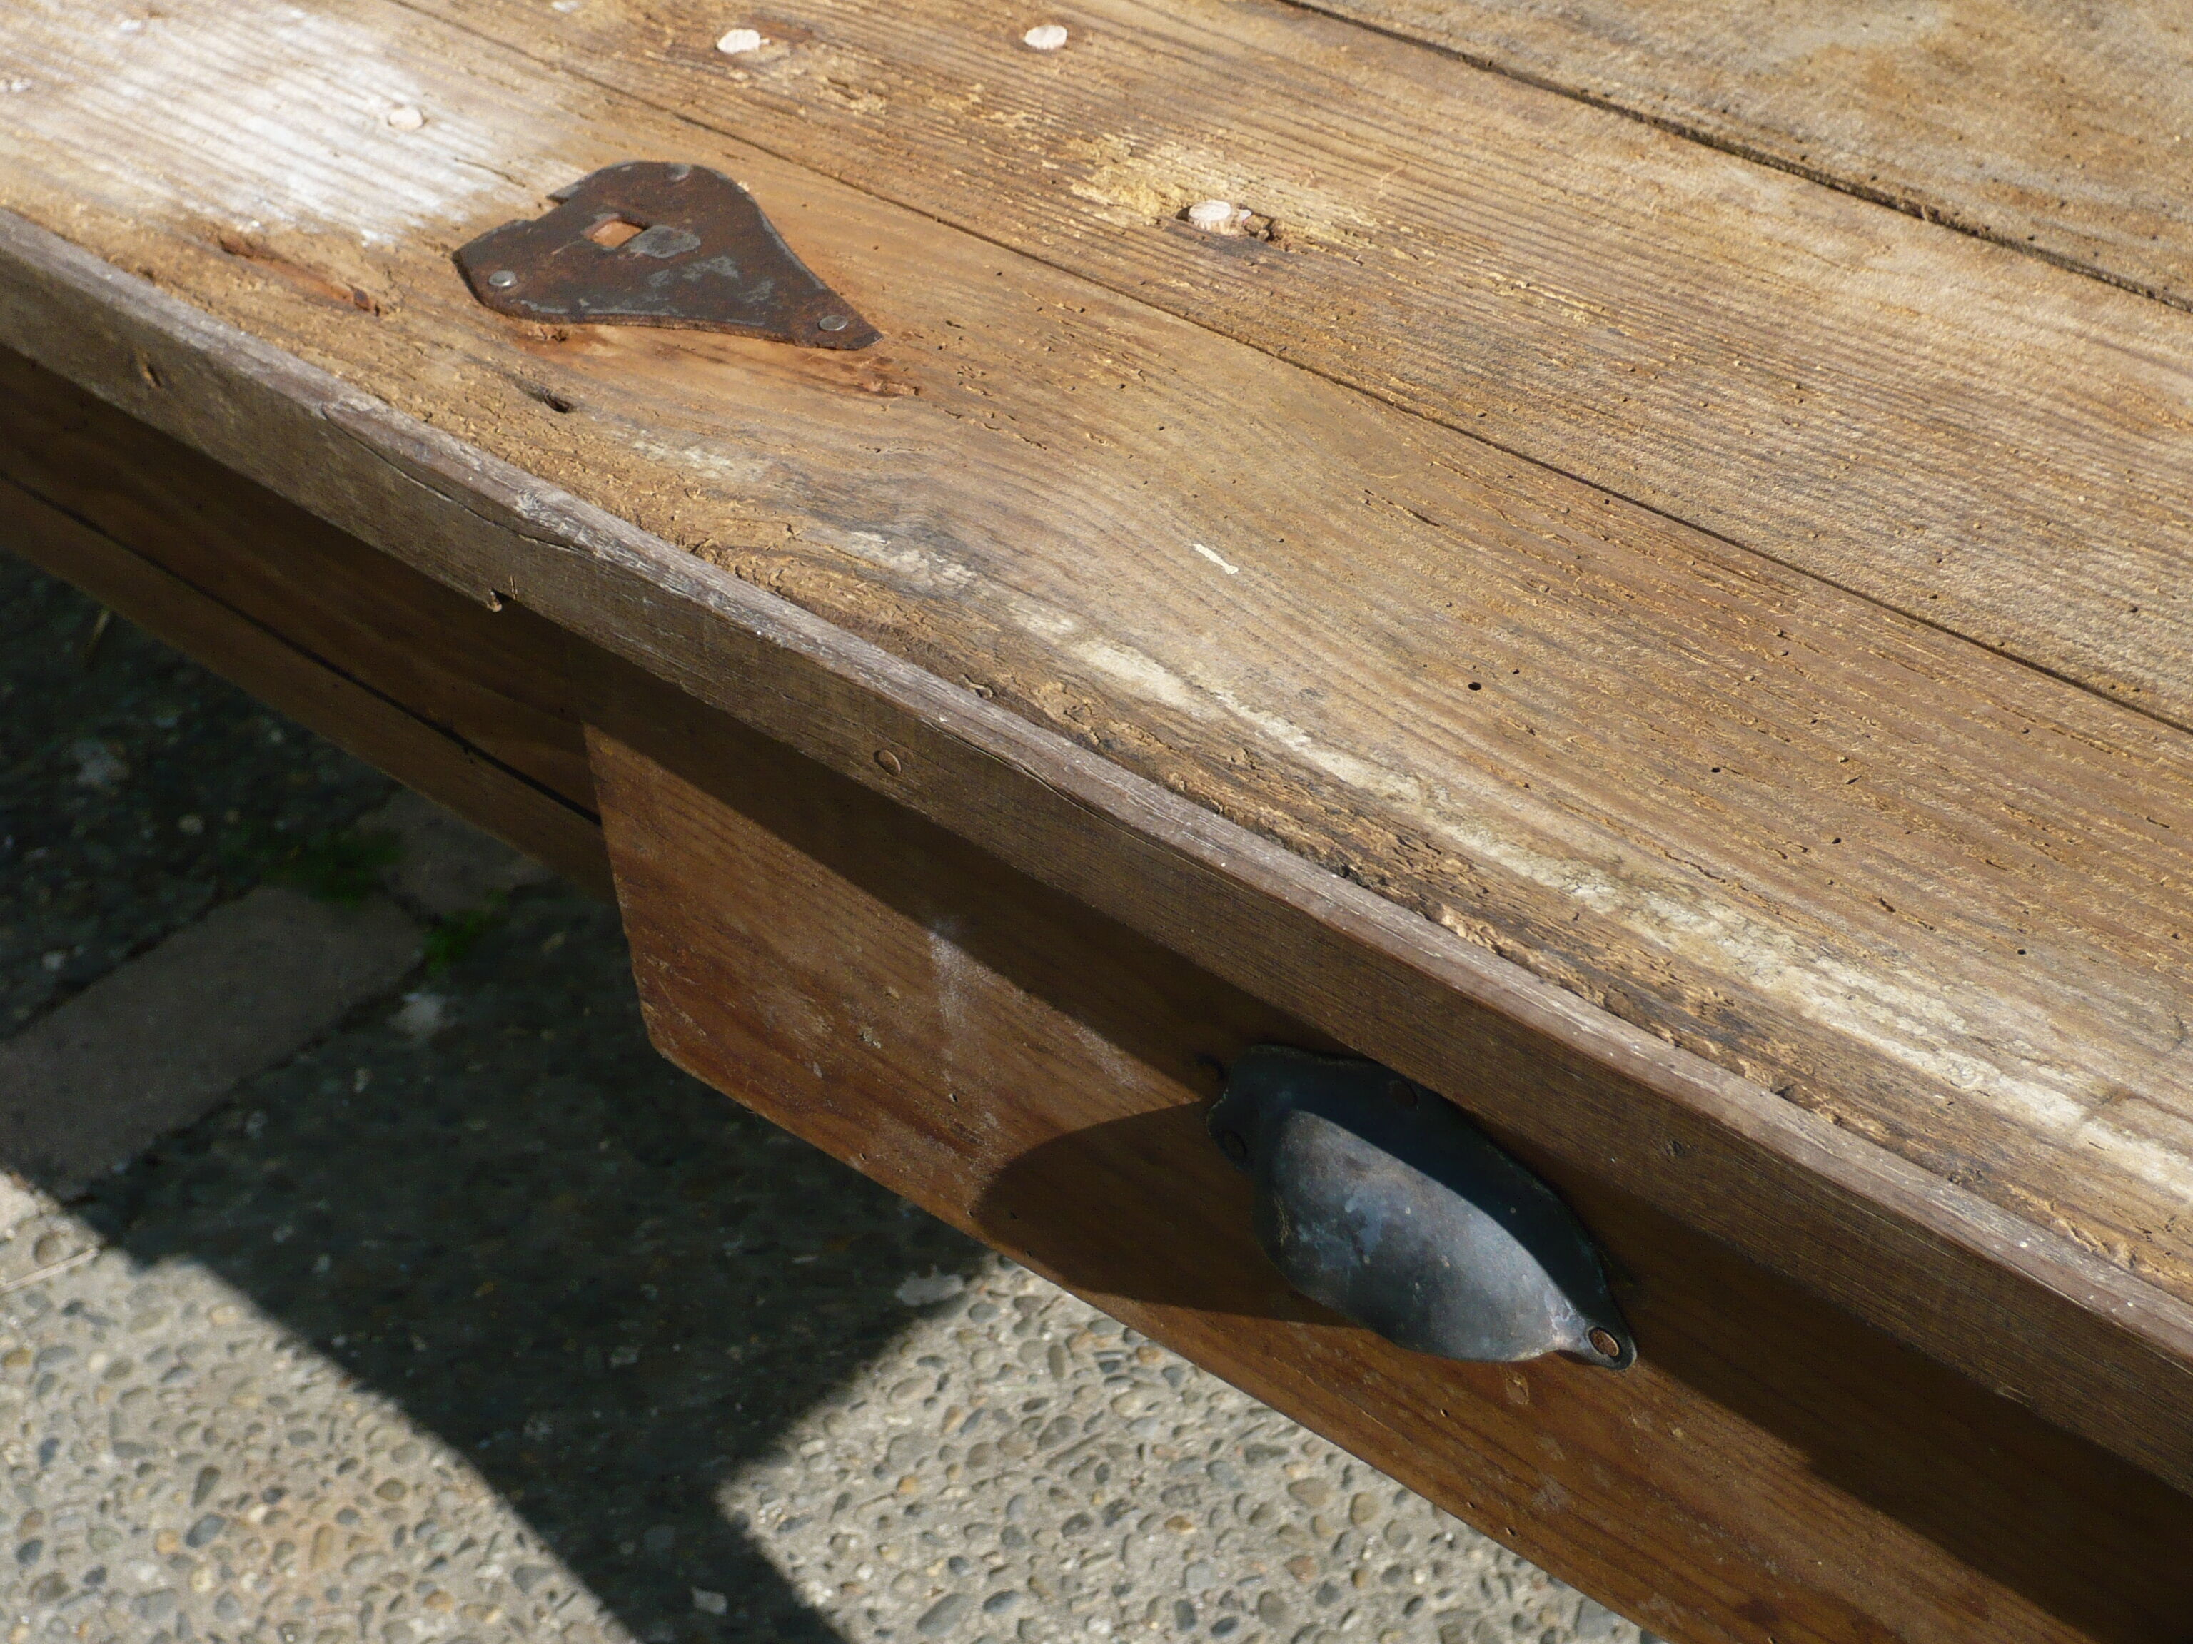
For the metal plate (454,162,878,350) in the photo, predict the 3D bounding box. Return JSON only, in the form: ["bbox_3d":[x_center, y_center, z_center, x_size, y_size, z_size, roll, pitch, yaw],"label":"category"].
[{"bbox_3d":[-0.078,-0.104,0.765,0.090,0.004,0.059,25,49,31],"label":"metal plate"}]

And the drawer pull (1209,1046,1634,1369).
[{"bbox_3d":[0.046,0.063,0.658,0.090,0.047,0.021,27,50,32],"label":"drawer pull"}]

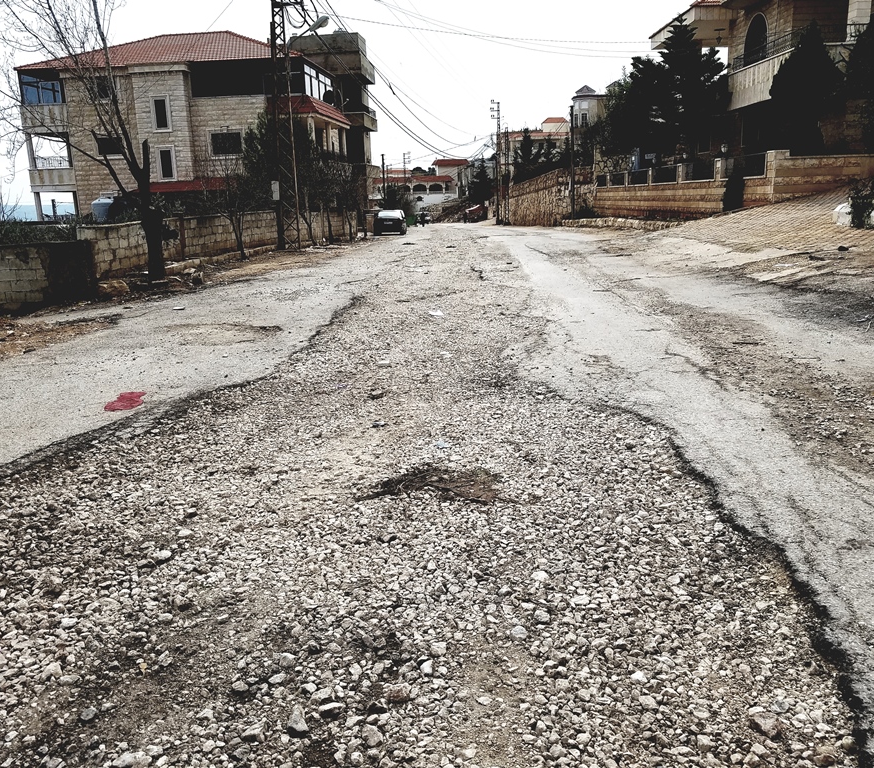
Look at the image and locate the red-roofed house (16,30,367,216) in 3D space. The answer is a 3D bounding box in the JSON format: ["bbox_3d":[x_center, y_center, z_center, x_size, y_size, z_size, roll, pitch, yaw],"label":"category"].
[{"bbox_3d":[-14.136,-14.972,48.595,17.800,12.000,13.500,0,13,4],"label":"red-roofed house"}]

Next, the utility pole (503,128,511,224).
[{"bbox_3d":[5.918,-17.362,64.104,0.500,7.969,0.450,-1,13,0],"label":"utility pole"}]

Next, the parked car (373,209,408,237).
[{"bbox_3d":[-2.845,-10.085,47.925,1.780,1.500,4.300,0,13,1],"label":"parked car"}]

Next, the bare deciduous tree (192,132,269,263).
[{"bbox_3d":[-5.628,-4.972,20.631,2.100,3.285,2.000,-1,13,0],"label":"bare deciduous tree"}]

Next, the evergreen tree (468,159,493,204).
[{"bbox_3d":[4.217,-19.242,74.441,2.700,4.968,2.600,-1,13,0],"label":"evergreen tree"}]

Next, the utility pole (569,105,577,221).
[{"bbox_3d":[9.580,-15.275,53.140,0.350,7.646,0.350,-1,13,0],"label":"utility pole"}]

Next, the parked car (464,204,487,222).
[{"bbox_3d":[3.342,-14.960,67.686,1.720,1.470,4.200,3,13,14],"label":"parked car"}]

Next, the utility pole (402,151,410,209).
[{"bbox_3d":[-4.384,-27.419,105.063,0.900,8.330,0.450,-1,13,0],"label":"utility pole"}]

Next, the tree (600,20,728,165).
[{"bbox_3d":[10.519,-12.962,35.207,5.500,7.055,5.200,-1,13,0],"label":"tree"}]

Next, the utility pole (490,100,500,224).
[{"bbox_3d":[5.045,-18.857,65.864,0.800,10.097,0.500,-1,13,0],"label":"utility pole"}]

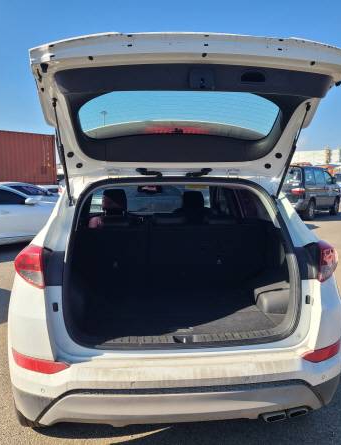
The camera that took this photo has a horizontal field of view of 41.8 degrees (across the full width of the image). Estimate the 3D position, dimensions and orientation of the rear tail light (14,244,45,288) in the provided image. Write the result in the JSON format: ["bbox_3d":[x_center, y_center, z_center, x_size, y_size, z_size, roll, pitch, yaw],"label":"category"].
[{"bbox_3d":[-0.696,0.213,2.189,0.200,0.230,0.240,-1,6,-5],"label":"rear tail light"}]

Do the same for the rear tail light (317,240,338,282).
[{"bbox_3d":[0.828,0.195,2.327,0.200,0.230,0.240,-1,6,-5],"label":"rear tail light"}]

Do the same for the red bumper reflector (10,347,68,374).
[{"bbox_3d":[-0.631,0.665,2.142,0.310,0.090,0.250,-1,6,-5],"label":"red bumper reflector"}]

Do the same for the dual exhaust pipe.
[{"bbox_3d":[0.562,0.946,2.251,0.250,0.065,0.160,-1,6,-5],"label":"dual exhaust pipe"}]

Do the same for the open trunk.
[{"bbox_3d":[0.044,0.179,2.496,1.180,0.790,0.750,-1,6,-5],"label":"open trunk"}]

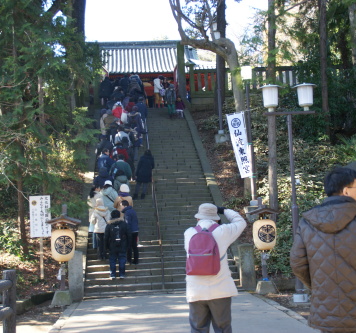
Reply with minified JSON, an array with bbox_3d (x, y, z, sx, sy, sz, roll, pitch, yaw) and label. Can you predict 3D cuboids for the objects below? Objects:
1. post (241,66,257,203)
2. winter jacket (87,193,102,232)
[{"bbox_3d":[2.116,-0.916,18.418,0.360,4.150,0.360,-2,-6,-4],"label":"post"},{"bbox_3d":[-2.250,1.231,16.900,0.470,1.000,0.360,-4,-7,15],"label":"winter jacket"}]

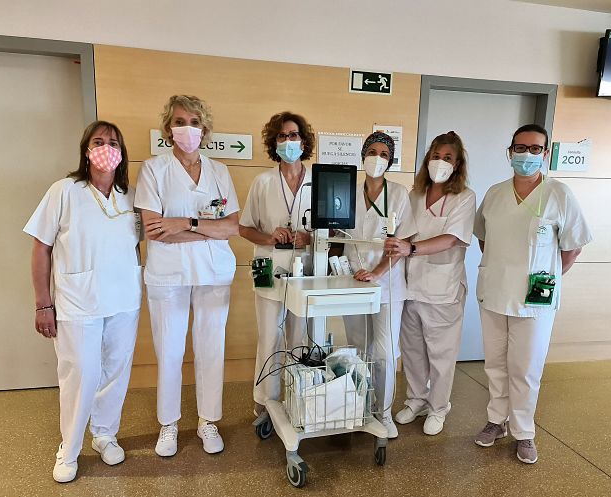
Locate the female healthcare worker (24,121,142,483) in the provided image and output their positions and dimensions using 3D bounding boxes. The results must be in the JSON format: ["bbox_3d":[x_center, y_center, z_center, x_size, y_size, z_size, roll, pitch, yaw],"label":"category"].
[{"bbox_3d":[-1.022,0.240,2.242,0.562,1.627,0.390,-1,10,-20],"label":"female healthcare worker"}]

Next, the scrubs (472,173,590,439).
[{"bbox_3d":[1.141,0.325,2.497,0.596,1.372,0.360,5,10,18],"label":"scrubs"}]

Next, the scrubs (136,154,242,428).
[{"bbox_3d":[-0.597,0.224,2.409,0.508,1.395,0.320,0,9,-10],"label":"scrubs"}]

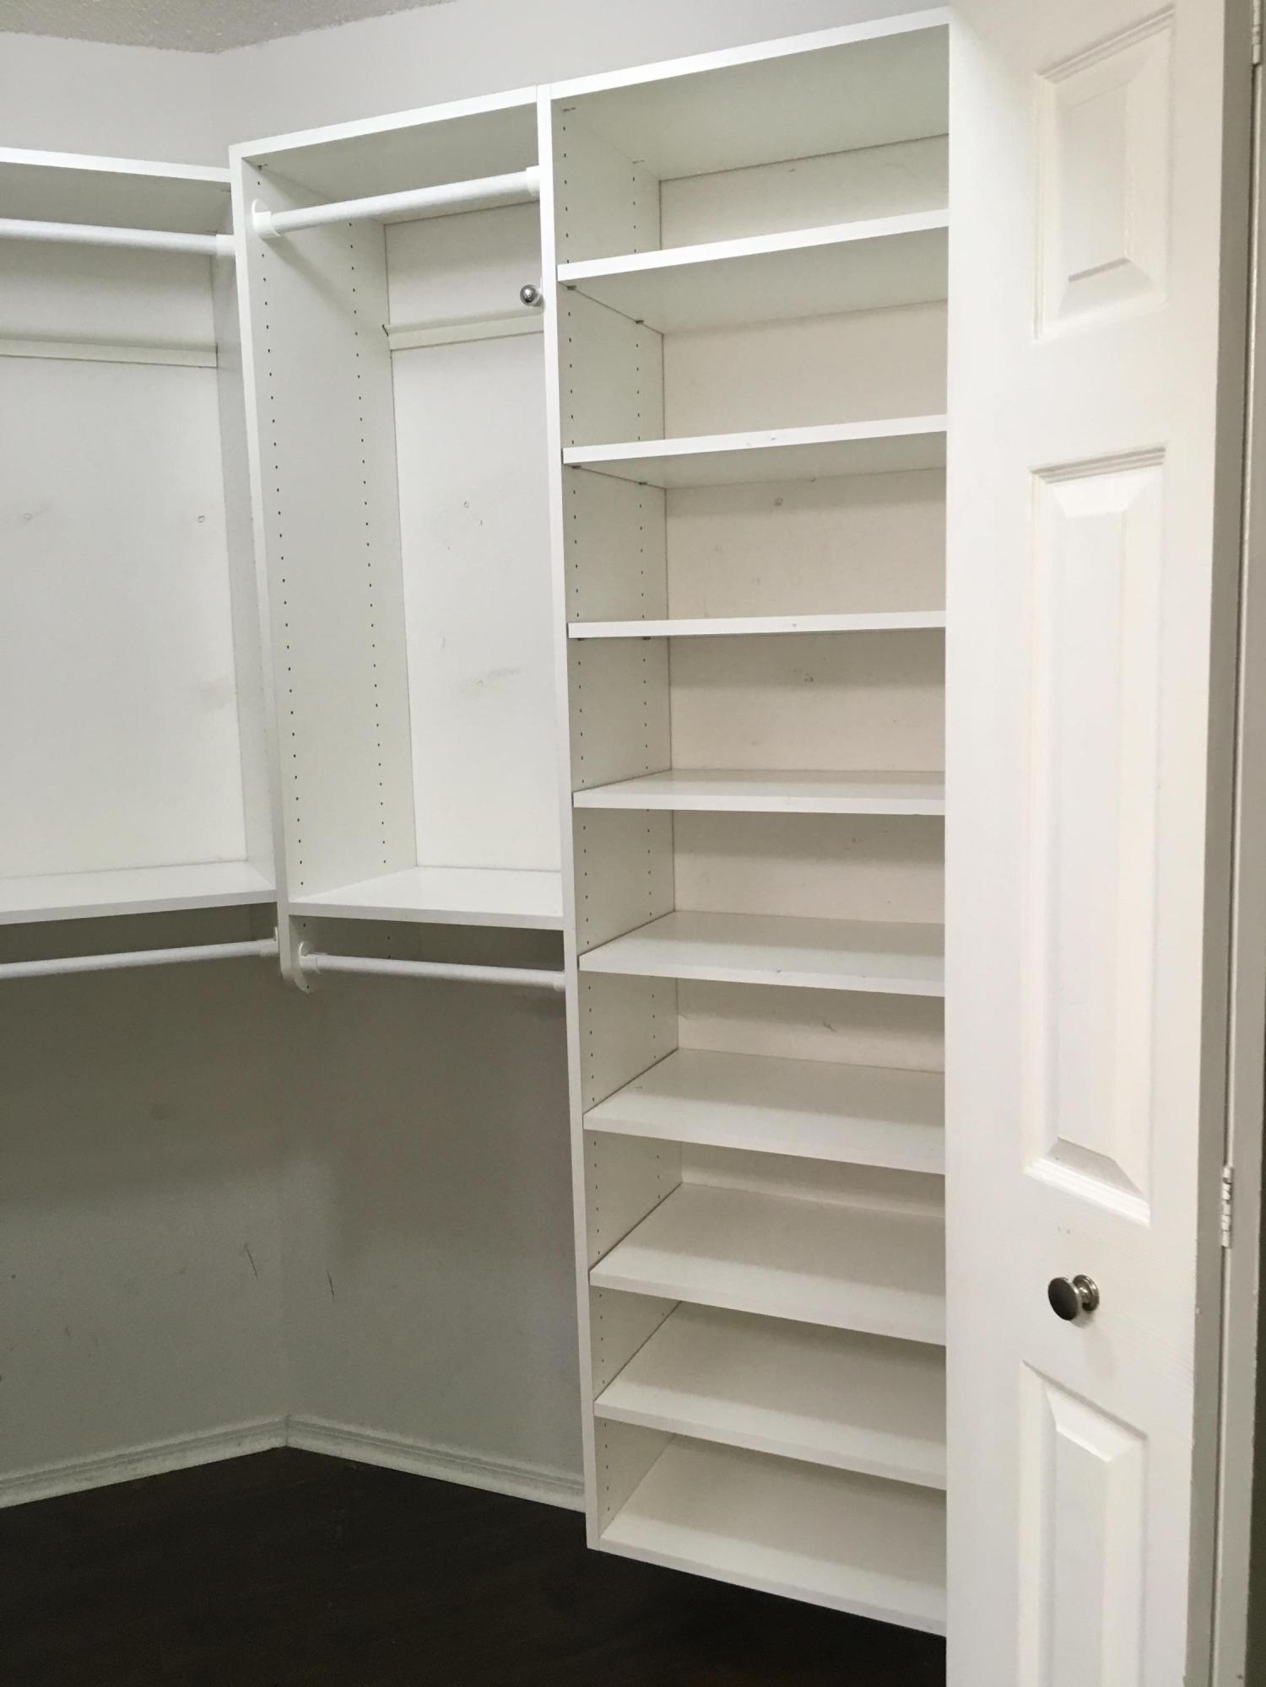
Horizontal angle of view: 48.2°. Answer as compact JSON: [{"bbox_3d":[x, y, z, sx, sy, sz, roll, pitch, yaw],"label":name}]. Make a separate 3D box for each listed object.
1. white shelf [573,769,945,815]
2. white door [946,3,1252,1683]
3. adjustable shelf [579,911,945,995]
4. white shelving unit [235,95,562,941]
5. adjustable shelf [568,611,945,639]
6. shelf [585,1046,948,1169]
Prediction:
[{"bbox_3d":[0.268,-0.073,1.934,0.600,0.019,0.354,2,9,23],"label":"white shelf"},{"bbox_3d":[0.393,0.269,1.268,0.035,2.020,0.299,-6,9,-28],"label":"white door"},{"bbox_3d":[0.274,0.149,1.965,0.600,0.019,0.354,2,9,23],"label":"adjustable shelf"},{"bbox_3d":[-0.253,-0.384,2.116,0.480,1.210,0.358,2,9,23],"label":"white shelving unit"},{"bbox_3d":[0.262,-0.294,1.903,0.600,0.019,0.354,2,9,23],"label":"adjustable shelf"},{"bbox_3d":[0.280,0.373,1.996,0.600,0.019,0.354,2,9,23],"label":"shelf"}]

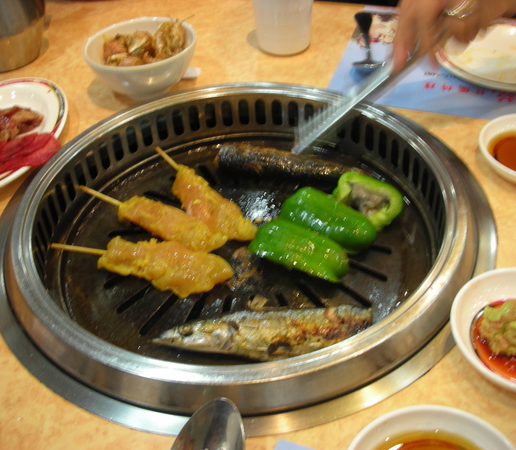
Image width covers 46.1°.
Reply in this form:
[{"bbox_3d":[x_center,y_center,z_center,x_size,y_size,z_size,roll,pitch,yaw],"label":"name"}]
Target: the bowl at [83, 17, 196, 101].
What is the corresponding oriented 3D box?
[{"bbox_3d":[-0.117,-0.164,0.627,0.114,0.052,0.114,-3,42,2],"label":"bowl"}]

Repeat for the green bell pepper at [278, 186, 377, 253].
[{"bbox_3d":[0.058,-0.010,0.503,0.085,0.025,0.042,29,52,31],"label":"green bell pepper"}]

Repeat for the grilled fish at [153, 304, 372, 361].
[{"bbox_3d":[0.002,0.076,0.416,0.151,0.023,0.041,-3,42,2],"label":"grilled fish"}]

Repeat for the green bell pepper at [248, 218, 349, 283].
[{"bbox_3d":[0.034,0.014,0.480,0.082,0.023,0.039,21,48,25],"label":"green bell pepper"}]

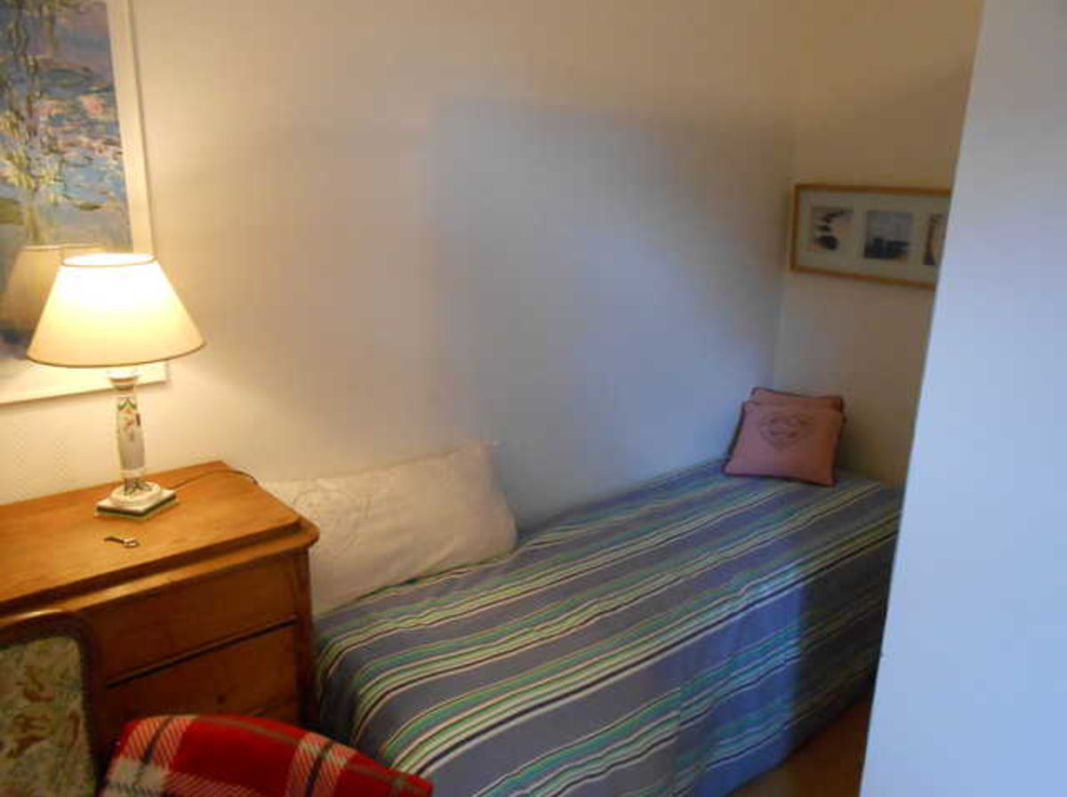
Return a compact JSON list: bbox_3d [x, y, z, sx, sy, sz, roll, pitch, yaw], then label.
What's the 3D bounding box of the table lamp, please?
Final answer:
[{"bbox_3d":[-0.742,-0.023,1.451,0.283,0.470,0.283,4,16,11],"label":"table lamp"}]

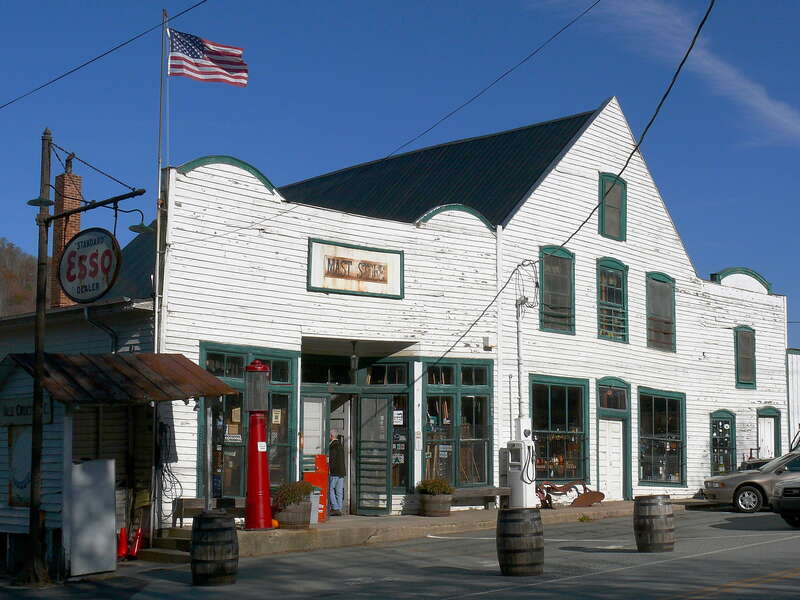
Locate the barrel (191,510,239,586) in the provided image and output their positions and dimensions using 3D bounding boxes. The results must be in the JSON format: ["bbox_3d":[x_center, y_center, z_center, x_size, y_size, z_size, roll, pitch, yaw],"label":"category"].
[{"bbox_3d":[-2.504,3.376,14.454,0.650,0.920,0.650,1,-7,-10],"label":"barrel"}]

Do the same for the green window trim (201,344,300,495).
[{"bbox_3d":[-2.719,2.205,19.396,2.220,2.700,0.200,7,-10,-41],"label":"green window trim"}]

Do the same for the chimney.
[{"bbox_3d":[-8.660,-1.616,27.528,0.430,4.186,0.510,7,-10,-41],"label":"chimney"}]

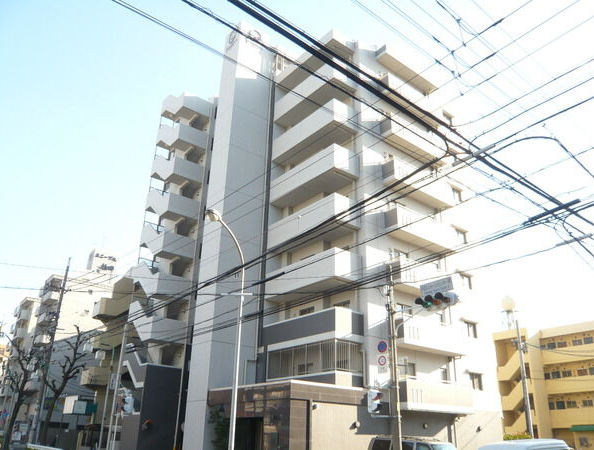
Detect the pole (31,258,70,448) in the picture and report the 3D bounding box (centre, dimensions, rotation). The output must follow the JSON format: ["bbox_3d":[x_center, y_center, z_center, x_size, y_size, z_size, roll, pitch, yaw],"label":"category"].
[{"bbox_3d":[-15.141,7.722,29.780,0.420,12.068,0.420,19,-29,-34],"label":"pole"}]

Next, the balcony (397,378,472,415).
[{"bbox_3d":[6.550,8.234,23.205,4.919,1.270,0.870,19,-29,-34],"label":"balcony"}]

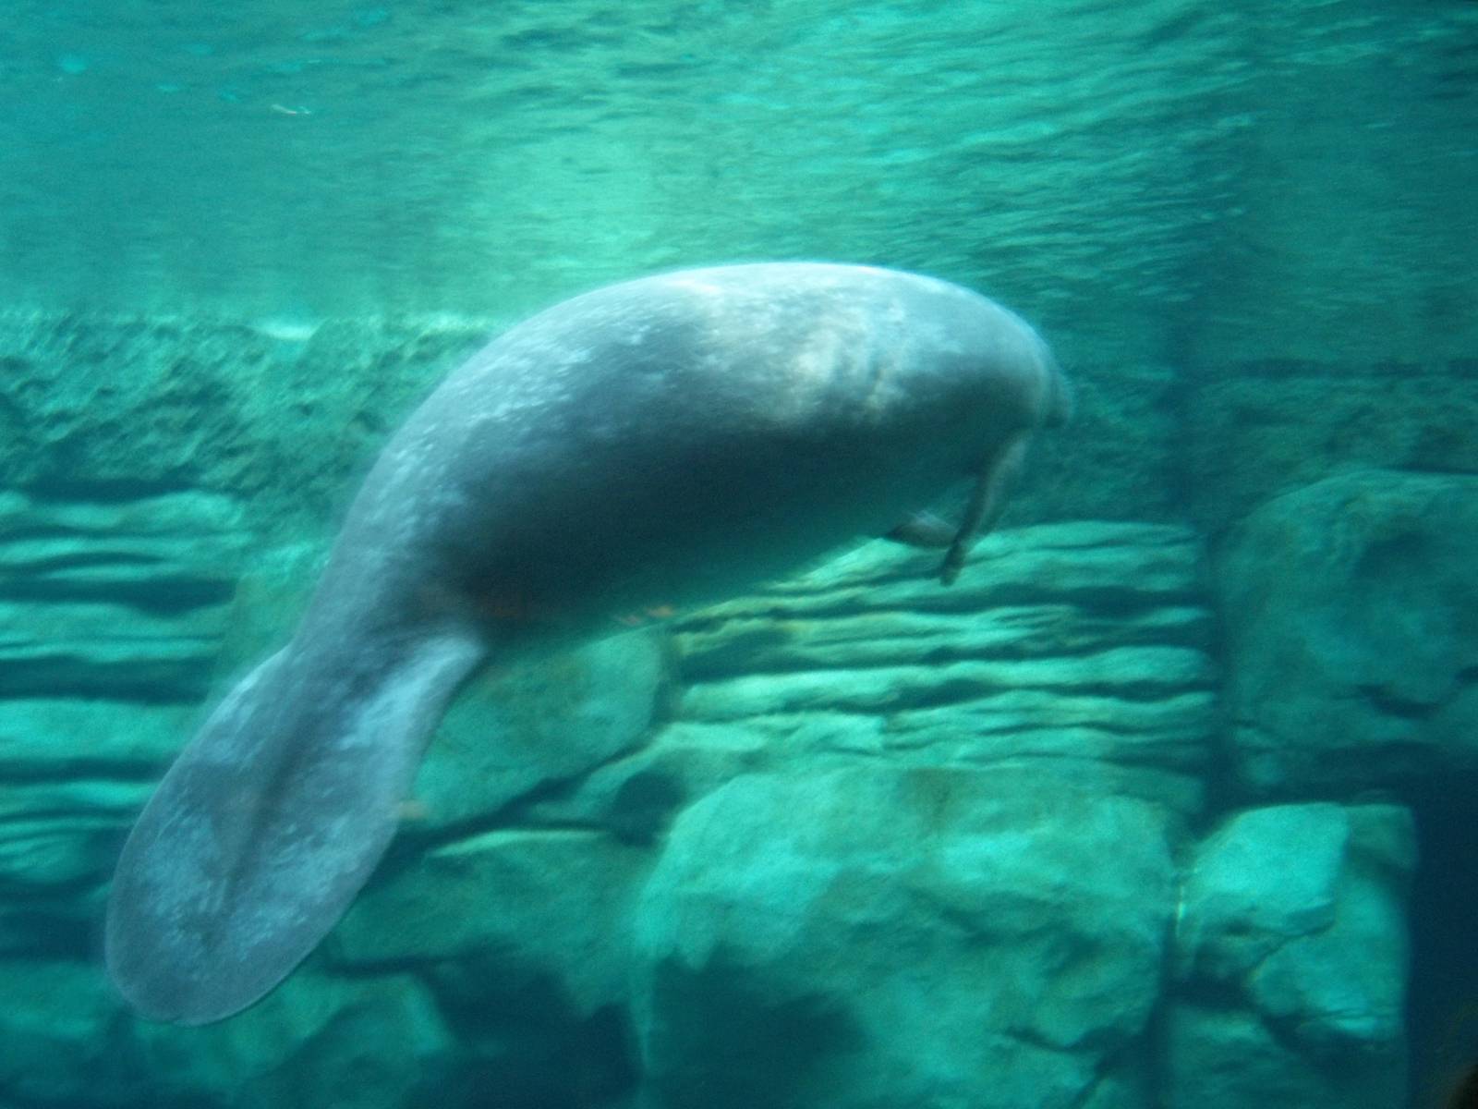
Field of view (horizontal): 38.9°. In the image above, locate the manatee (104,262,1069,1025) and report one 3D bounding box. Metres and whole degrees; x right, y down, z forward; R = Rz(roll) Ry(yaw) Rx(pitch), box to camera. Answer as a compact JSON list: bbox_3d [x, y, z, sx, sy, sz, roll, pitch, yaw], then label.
[{"bbox_3d":[-0.200,-0.055,4.220,2.450,0.950,0.740,-27,15,-36],"label":"manatee"}]

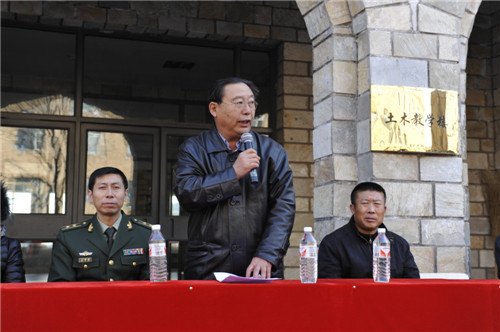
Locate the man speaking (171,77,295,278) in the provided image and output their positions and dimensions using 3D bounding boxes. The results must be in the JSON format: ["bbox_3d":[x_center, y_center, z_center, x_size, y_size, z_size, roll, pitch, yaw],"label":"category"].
[{"bbox_3d":[-0.066,0.431,3.263,0.560,1.670,0.460,1,-6,-10],"label":"man speaking"}]

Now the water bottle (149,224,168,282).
[{"bbox_3d":[-0.361,0.343,2.840,0.070,0.227,0.070,1,-6,-9],"label":"water bottle"}]

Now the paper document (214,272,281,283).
[{"bbox_3d":[-0.010,0.468,2.987,0.250,0.035,0.250,1,-6,-8],"label":"paper document"}]

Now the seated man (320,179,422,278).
[{"bbox_3d":[0.576,0.671,3.367,0.530,1.215,0.720,0,-6,-4],"label":"seated man"}]

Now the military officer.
[{"bbox_3d":[-0.661,0.631,3.371,0.540,1.295,0.720,1,-6,-9],"label":"military officer"}]

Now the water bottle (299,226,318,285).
[{"bbox_3d":[0.236,0.363,2.908,0.070,0.227,0.070,1,-6,-9],"label":"water bottle"}]

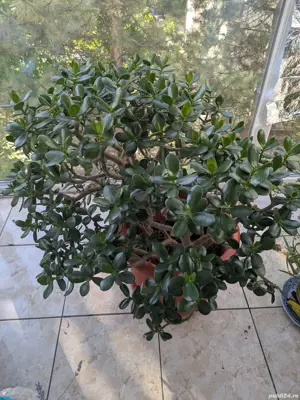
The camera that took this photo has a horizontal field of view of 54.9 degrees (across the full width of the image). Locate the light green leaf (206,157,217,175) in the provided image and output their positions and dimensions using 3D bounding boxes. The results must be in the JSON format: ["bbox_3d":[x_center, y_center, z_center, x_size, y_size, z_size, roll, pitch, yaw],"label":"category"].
[{"bbox_3d":[0.163,-0.092,0.767,0.027,0.049,0.012,0,7,10],"label":"light green leaf"}]

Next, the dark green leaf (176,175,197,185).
[{"bbox_3d":[0.112,-0.060,0.865,0.043,0.012,0.072,25,37,39],"label":"dark green leaf"}]

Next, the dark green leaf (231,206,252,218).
[{"bbox_3d":[0.261,0.036,0.824,0.063,0.014,0.036,-1,76,13],"label":"dark green leaf"}]

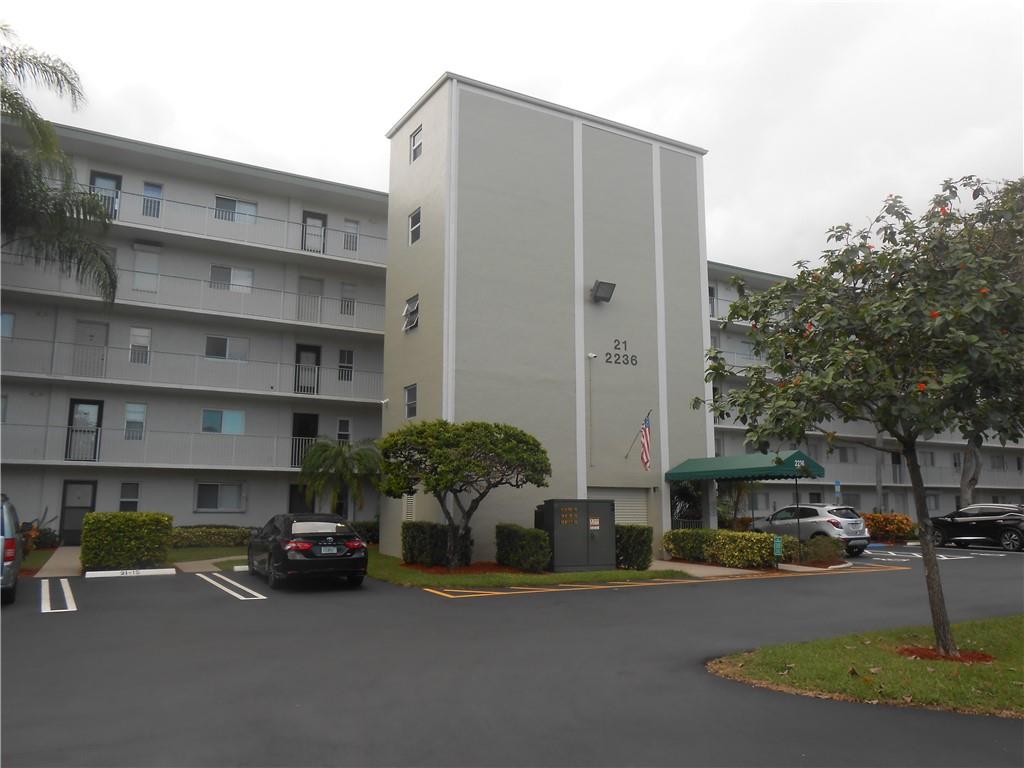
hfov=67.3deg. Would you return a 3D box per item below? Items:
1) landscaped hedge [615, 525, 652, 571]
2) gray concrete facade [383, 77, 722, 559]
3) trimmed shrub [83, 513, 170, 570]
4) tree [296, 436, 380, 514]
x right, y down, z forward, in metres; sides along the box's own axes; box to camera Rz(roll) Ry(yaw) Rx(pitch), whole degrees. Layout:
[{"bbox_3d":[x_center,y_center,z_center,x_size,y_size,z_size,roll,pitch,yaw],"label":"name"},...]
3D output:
[{"bbox_3d":[2.555,3.961,18.786,1.100,1.030,1.250,5,-11,-29],"label":"landscaped hedge"},{"bbox_3d":[1.170,-1.302,24.555,9.500,13.300,4.750,5,-11,-29],"label":"gray concrete facade"},{"bbox_3d":[-9.093,3.717,18.331,1.900,1.320,1.150,5,-11,-29],"label":"trimmed shrub"},{"bbox_3d":[-5.645,3.559,25.233,2.700,3.550,2.700,5,-11,-29],"label":"tree"}]

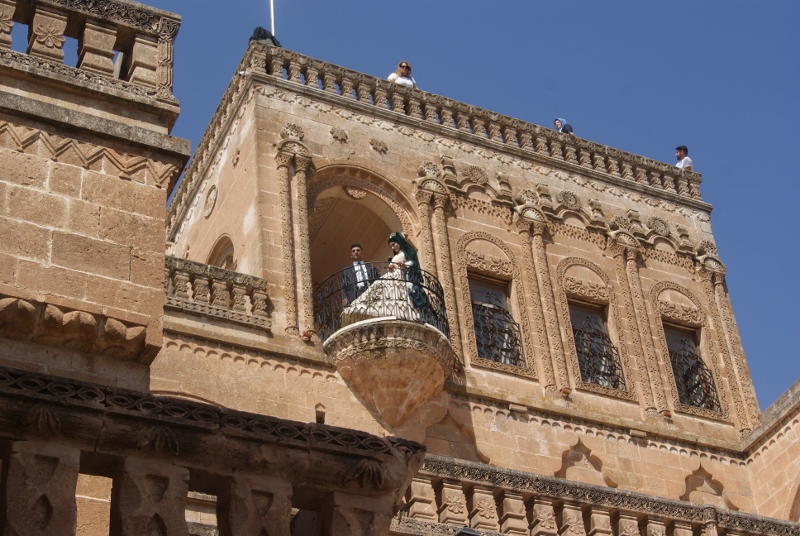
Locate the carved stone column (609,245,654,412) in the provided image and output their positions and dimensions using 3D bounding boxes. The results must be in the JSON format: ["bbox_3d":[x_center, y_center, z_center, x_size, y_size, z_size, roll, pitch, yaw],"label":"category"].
[{"bbox_3d":[3.838,0.902,24.483,0.250,3.480,0.250,14,-44,-22],"label":"carved stone column"}]

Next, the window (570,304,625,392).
[{"bbox_3d":[2.839,1.161,21.893,0.765,1.516,0.200,14,-42,-23],"label":"window"}]

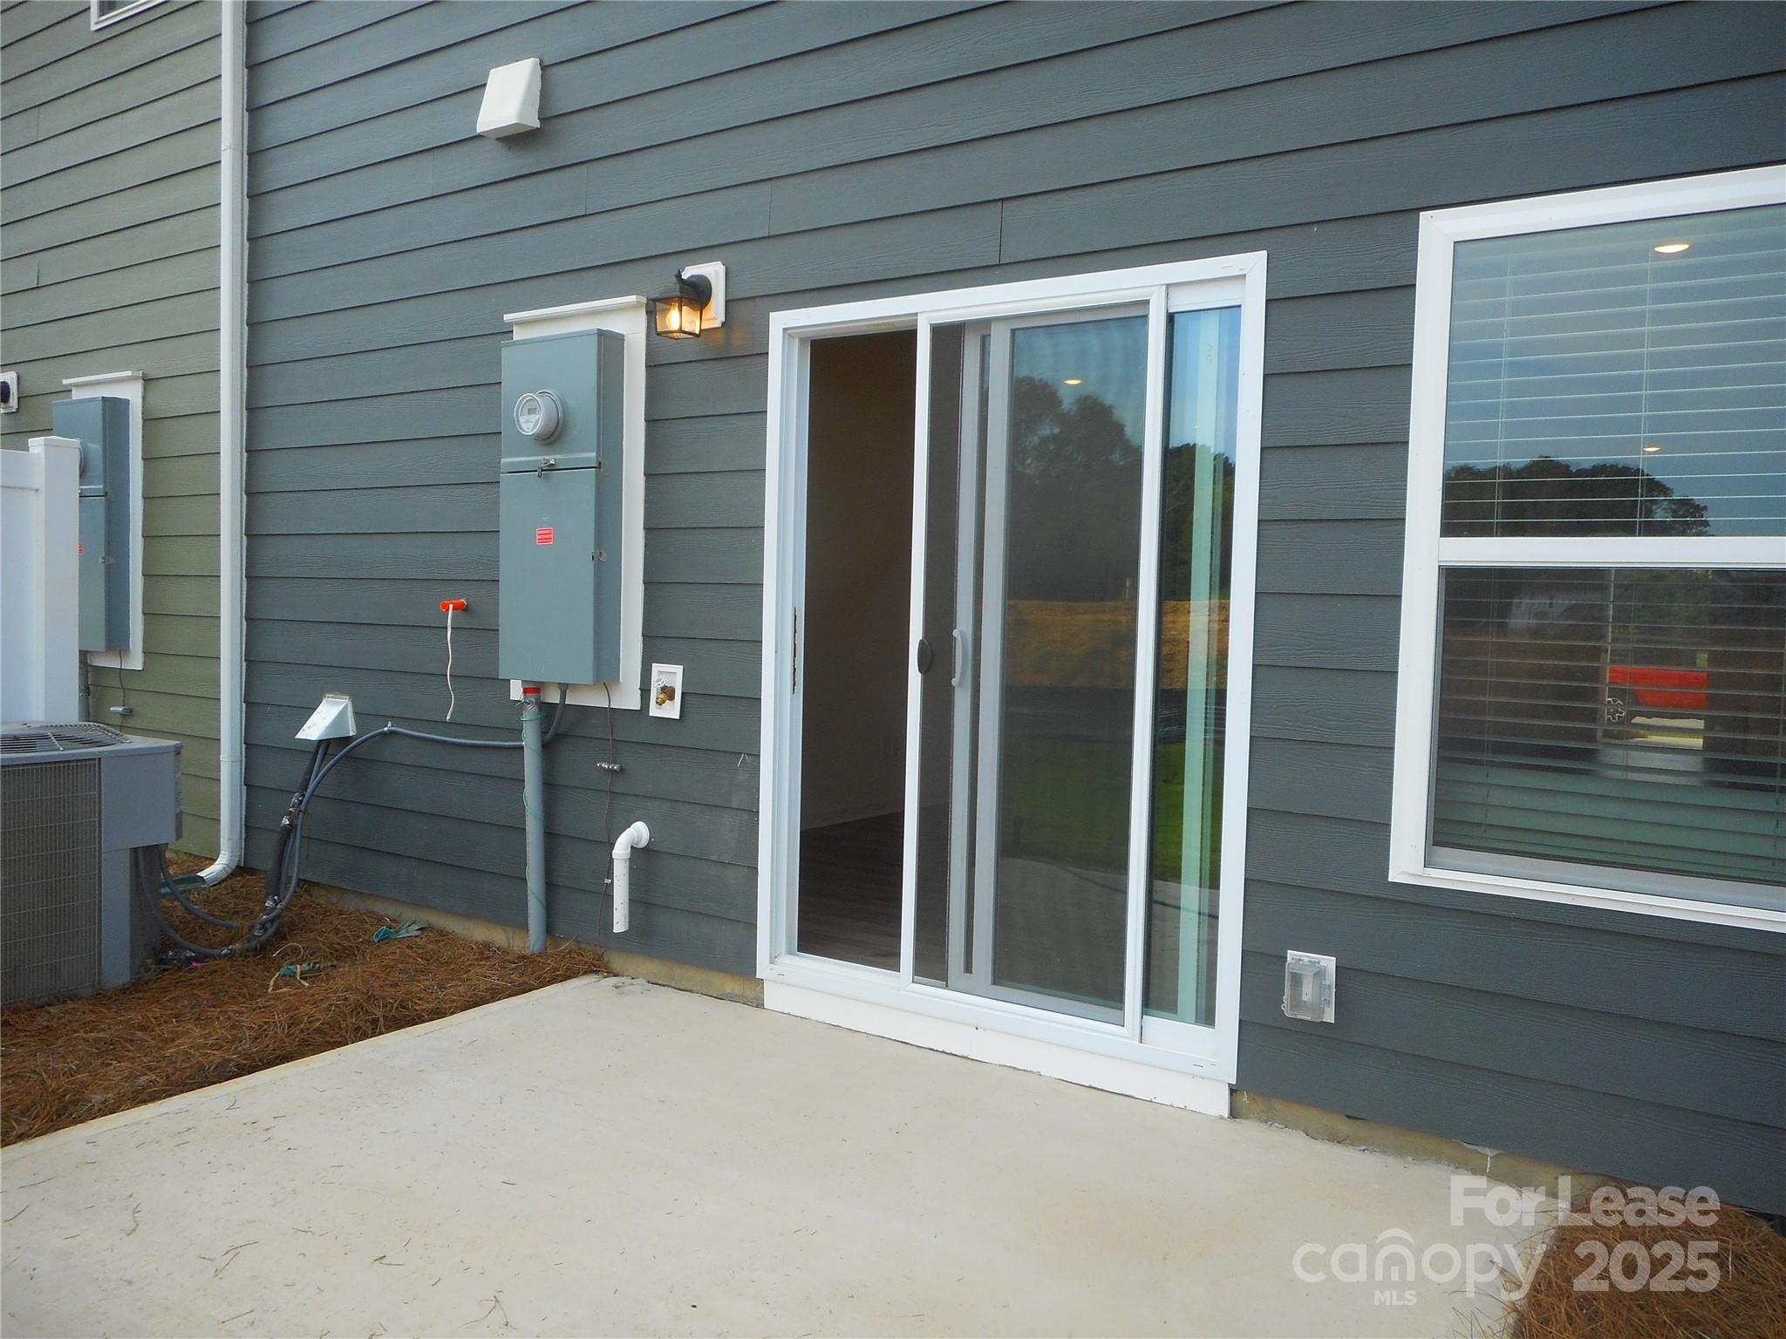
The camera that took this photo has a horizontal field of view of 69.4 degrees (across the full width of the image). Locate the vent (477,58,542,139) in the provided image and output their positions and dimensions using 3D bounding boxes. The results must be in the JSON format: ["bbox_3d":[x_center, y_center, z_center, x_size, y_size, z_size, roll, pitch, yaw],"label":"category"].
[{"bbox_3d":[-1.336,-1.993,4.482,0.227,0.242,0.105,3,3,33],"label":"vent"}]

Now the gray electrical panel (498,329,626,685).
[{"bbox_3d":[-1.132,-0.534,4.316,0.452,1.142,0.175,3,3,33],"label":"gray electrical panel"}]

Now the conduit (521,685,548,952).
[{"bbox_3d":[-1.234,0.504,4.445,0.061,0.945,0.061,1,4,33],"label":"conduit"}]

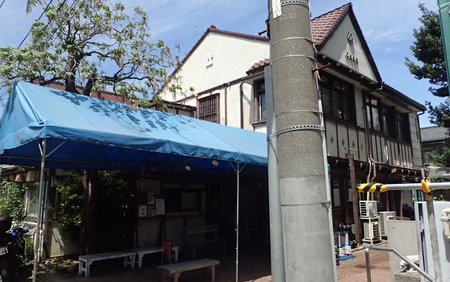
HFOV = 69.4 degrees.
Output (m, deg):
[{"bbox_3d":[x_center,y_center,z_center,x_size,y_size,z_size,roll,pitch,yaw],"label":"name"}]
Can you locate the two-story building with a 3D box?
[{"bbox_3d":[3.464,-0.054,15.192,10.455,8.343,7.879,8,-13,-43],"label":"two-story building"}]

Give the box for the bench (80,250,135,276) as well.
[{"bbox_3d":[-2.611,2.716,7.257,1.154,0.376,0.422,8,-13,-43],"label":"bench"}]

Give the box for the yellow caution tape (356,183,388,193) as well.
[{"bbox_3d":[1.829,0.577,4.033,0.100,0.105,0.350,8,-13,-43],"label":"yellow caution tape"}]

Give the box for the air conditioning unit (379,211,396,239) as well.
[{"bbox_3d":[6.099,3.191,12.378,0.875,0.845,0.330,8,-13,-43],"label":"air conditioning unit"}]

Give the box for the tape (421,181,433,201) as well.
[{"bbox_3d":[2.231,0.548,3.600,0.100,0.210,0.100,8,-13,-43],"label":"tape"}]

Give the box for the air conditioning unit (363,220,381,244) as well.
[{"bbox_3d":[5.091,3.126,11.342,0.772,0.567,0.309,8,-13,-43],"label":"air conditioning unit"}]

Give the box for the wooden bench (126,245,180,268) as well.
[{"bbox_3d":[-1.730,2.840,8.047,1.164,0.376,0.422,8,-13,-43],"label":"wooden bench"}]

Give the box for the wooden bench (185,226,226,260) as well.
[{"bbox_3d":[-0.517,2.848,9.304,1.277,0.752,0.505,8,-13,-43],"label":"wooden bench"}]

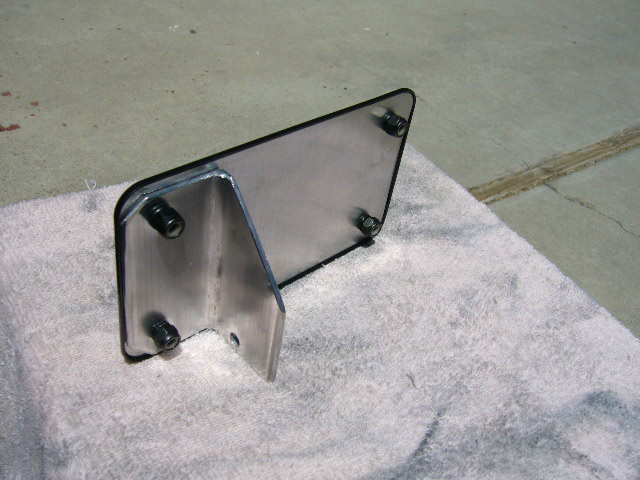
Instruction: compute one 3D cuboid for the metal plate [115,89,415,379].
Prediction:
[{"bbox_3d":[-0.004,0.001,0.320,0.185,0.108,0.057,-26,52,-37],"label":"metal plate"}]

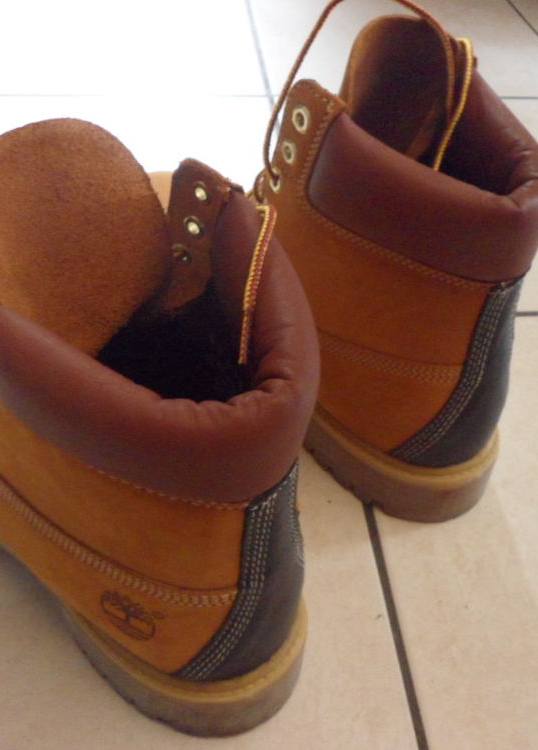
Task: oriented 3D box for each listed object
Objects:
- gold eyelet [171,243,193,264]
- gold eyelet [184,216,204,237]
[{"bbox_3d":[-0.040,-0.056,0.356,0.011,0.011,0.004,34,54,26],"label":"gold eyelet"},{"bbox_3d":[-0.033,-0.065,0.342,0.011,0.011,0.004,34,54,26],"label":"gold eyelet"}]

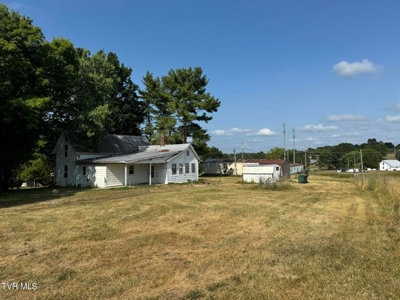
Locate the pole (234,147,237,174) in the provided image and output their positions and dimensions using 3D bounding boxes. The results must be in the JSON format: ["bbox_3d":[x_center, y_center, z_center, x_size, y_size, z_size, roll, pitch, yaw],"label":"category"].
[{"bbox_3d":[7.724,2.542,60.122,0.280,5.740,0.280,0,-2,0],"label":"pole"}]

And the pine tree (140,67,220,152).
[{"bbox_3d":[-3.657,-5.245,52.317,14.252,20.730,13.539,0,-2,0],"label":"pine tree"}]

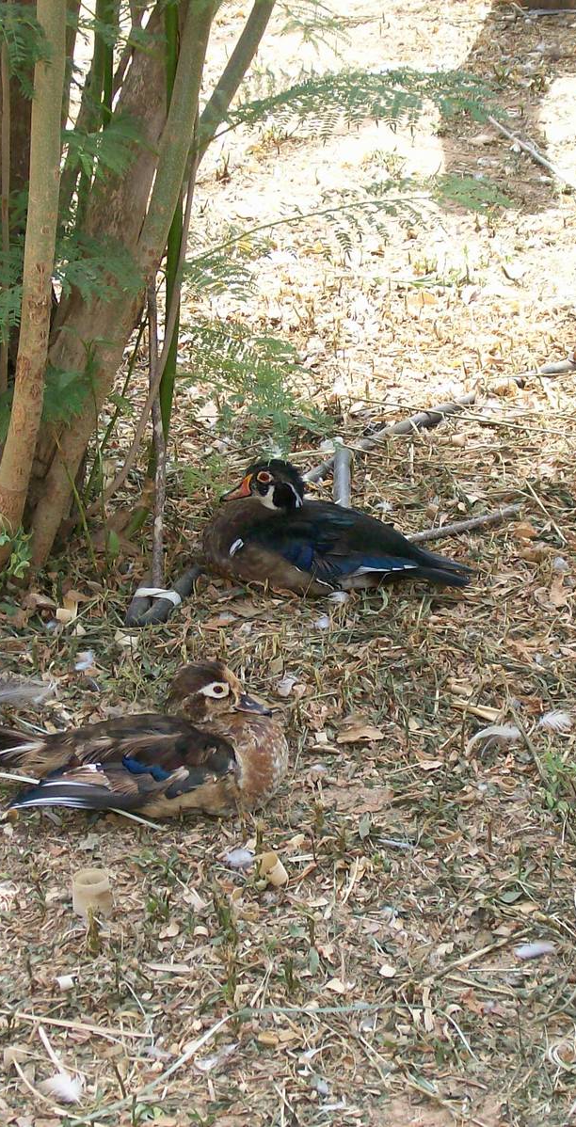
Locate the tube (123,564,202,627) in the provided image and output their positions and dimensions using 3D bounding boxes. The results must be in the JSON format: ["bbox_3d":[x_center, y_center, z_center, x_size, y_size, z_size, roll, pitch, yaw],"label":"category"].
[{"bbox_3d":[-0.167,0.034,4.037,0.065,0.042,0.150,9,23,22],"label":"tube"}]

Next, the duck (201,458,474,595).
[{"bbox_3d":[0.071,-0.063,4.102,0.365,0.178,0.160,2,21,6],"label":"duck"}]

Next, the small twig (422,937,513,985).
[{"bbox_3d":[0.184,0.406,3.116,0.136,0.009,0.010,-19,28,-41],"label":"small twig"}]

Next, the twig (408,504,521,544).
[{"bbox_3d":[0.250,-0.057,4.312,0.215,0.016,0.018,-16,26,-36],"label":"twig"}]

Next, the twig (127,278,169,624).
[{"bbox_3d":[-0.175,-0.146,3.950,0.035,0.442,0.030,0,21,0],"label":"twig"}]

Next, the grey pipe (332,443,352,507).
[{"bbox_3d":[0.077,-0.112,4.310,0.024,0.125,0.024,0,19,0],"label":"grey pipe"}]

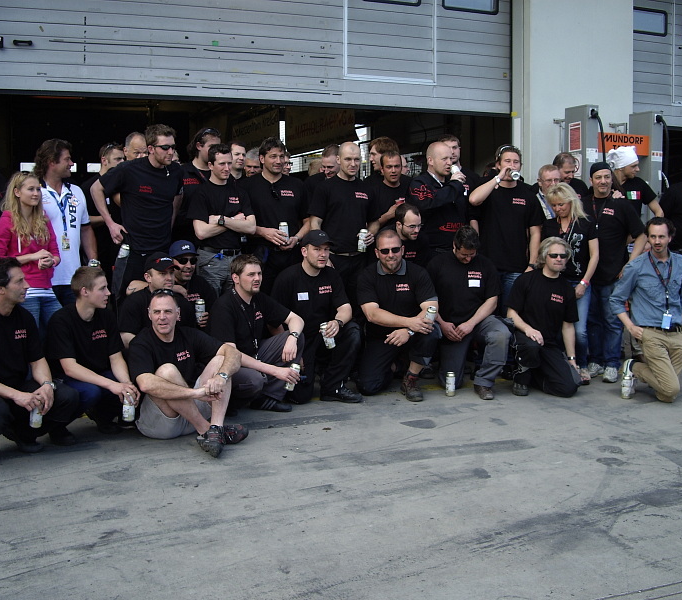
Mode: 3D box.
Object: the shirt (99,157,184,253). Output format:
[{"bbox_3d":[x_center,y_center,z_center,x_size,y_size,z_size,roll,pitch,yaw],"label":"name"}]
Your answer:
[{"bbox_3d":[-1.264,-0.614,5.650,0.530,0.630,0.310,-4,6,-36],"label":"shirt"}]

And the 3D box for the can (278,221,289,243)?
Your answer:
[{"bbox_3d":[-0.400,-0.469,6.170,0.066,0.166,0.066,-8,7,0],"label":"can"}]

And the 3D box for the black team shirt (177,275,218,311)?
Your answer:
[{"bbox_3d":[-1.029,0.110,5.850,0.480,0.580,0.320,-2,6,-25],"label":"black team shirt"}]

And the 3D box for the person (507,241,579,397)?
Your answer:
[{"bbox_3d":[1.524,0.090,6.640,0.600,1.150,0.750,1,5,8],"label":"person"}]

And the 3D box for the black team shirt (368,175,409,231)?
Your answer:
[{"bbox_3d":[0.399,-0.639,6.800,0.500,0.670,0.290,-1,5,-8],"label":"black team shirt"}]

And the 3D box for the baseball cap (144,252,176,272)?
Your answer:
[{"bbox_3d":[-1.117,-0.236,5.450,0.260,0.135,0.180,5,7,44],"label":"baseball cap"}]

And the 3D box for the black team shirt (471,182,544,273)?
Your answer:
[{"bbox_3d":[1.270,-0.553,6.700,0.530,0.680,0.290,0,5,-2],"label":"black team shirt"}]

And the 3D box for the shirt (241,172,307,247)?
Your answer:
[{"bbox_3d":[-0.492,-0.645,6.400,0.540,0.600,0.320,-2,6,-16],"label":"shirt"}]

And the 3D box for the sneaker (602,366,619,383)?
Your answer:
[{"bbox_3d":[2.118,0.585,6.880,0.115,0.120,0.300,2,6,22],"label":"sneaker"}]

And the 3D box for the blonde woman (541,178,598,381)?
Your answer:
[{"bbox_3d":[1.778,-0.128,6.820,0.500,1.600,0.400,2,6,21],"label":"blonde woman"}]

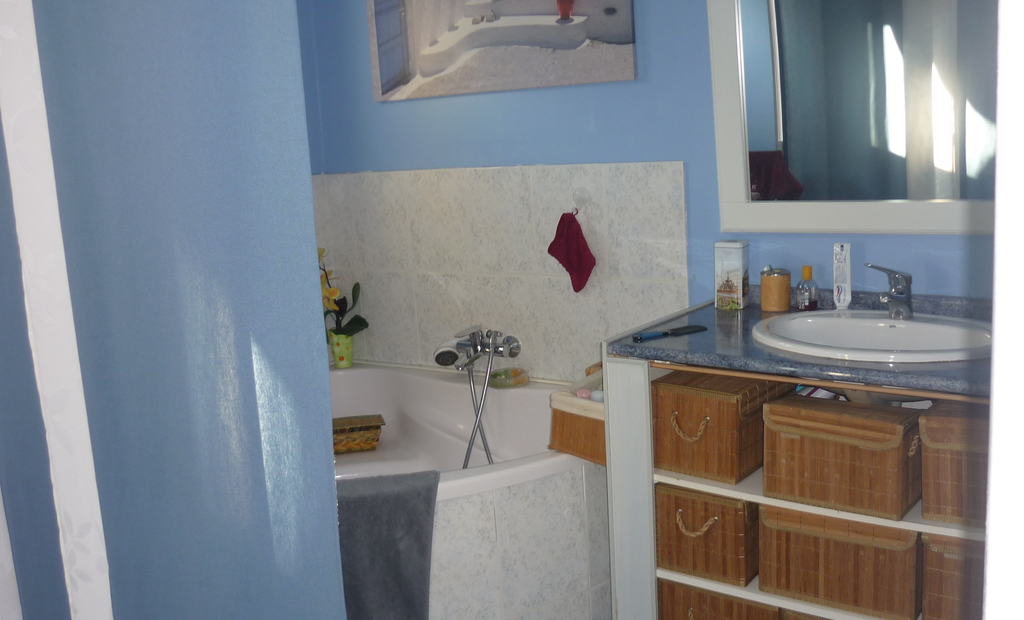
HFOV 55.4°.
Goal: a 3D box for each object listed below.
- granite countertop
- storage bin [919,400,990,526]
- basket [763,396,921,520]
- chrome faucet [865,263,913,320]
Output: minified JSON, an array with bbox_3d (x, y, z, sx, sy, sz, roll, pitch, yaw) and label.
[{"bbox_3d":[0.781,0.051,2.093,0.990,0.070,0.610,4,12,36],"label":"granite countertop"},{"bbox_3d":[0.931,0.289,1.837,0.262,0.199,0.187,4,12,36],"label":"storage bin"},{"bbox_3d":[0.680,0.280,1.983,0.270,0.194,0.187,4,12,36],"label":"basket"},{"bbox_3d":[0.840,-0.042,2.155,0.060,0.138,0.155,4,12,36],"label":"chrome faucet"}]

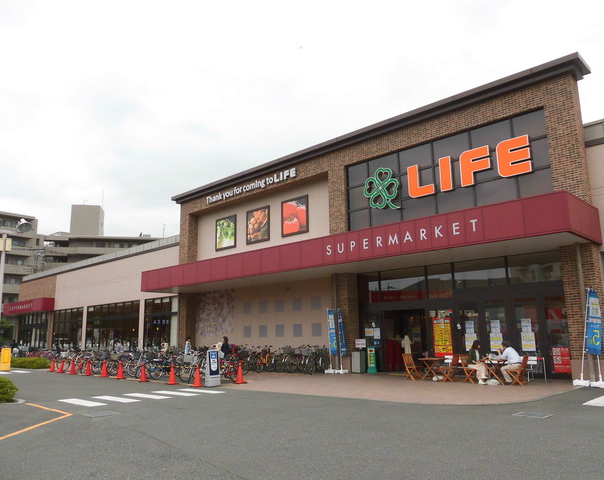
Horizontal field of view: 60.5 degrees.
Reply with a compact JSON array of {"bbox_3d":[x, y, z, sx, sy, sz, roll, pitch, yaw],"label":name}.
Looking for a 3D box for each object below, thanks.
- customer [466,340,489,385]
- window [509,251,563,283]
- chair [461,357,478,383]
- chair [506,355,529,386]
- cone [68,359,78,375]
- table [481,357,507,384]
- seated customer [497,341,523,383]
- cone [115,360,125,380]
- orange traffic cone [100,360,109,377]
[{"bbox_3d":[5.535,3.850,16.287,0.700,1.280,0.480,-11,-15,43],"label":"customer"},{"bbox_3d":[8.089,0.945,17.972,1.813,1.011,0.100,-11,-14,43],"label":"window"},{"bbox_3d":[5.371,4.092,16.435,0.540,0.865,0.460,-11,-15,43],"label":"chair"},{"bbox_3d":[6.470,3.883,15.502,0.550,0.880,0.450,-10,-13,38],"label":"chair"},{"bbox_3d":[-10.767,5.980,24.443,0.380,0.700,0.380,8,-14,-40],"label":"cone"},{"bbox_3d":[5.972,4.080,15.974,0.730,0.700,0.700,-11,-15,43],"label":"table"},{"bbox_3d":[6.289,3.709,15.598,0.800,1.280,0.500,-11,-15,43],"label":"seated customer"},{"bbox_3d":[-7.276,5.242,20.890,0.380,0.700,0.380,6,-13,-35],"label":"cone"},{"bbox_3d":[-8.417,5.509,22.199,0.380,0.700,0.380,7,-13,-37],"label":"orange traffic cone"}]

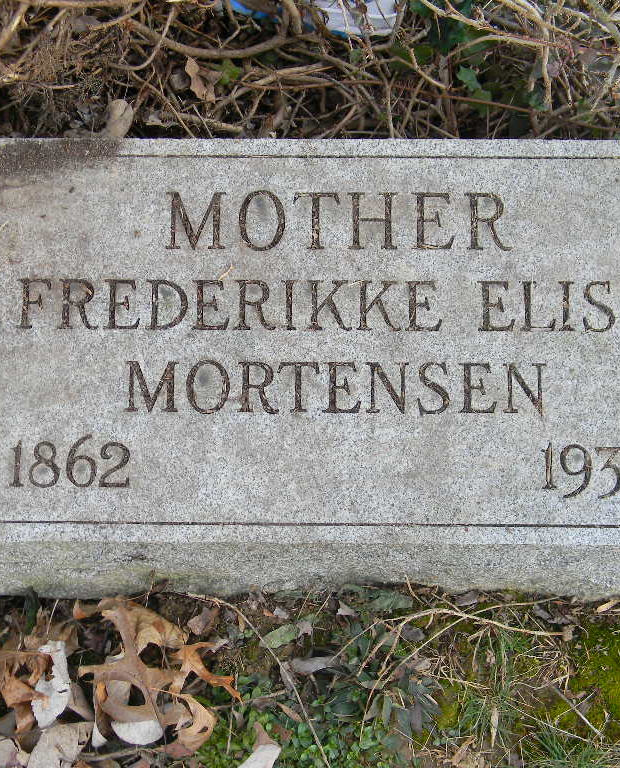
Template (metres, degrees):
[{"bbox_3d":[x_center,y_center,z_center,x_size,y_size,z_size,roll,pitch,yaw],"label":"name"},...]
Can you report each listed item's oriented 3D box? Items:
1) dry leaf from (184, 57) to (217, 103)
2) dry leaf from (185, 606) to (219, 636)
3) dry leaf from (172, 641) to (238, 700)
[{"bbox_3d":[-0.084,-0.232,0.925,0.025,0.020,0.031,0,74,0],"label":"dry leaf"},{"bbox_3d":[-0.078,0.173,0.885,0.027,0.008,0.015,-41,78,-10],"label":"dry leaf"},{"bbox_3d":[-0.074,0.205,0.865,0.049,0.018,0.040,0,74,1],"label":"dry leaf"}]

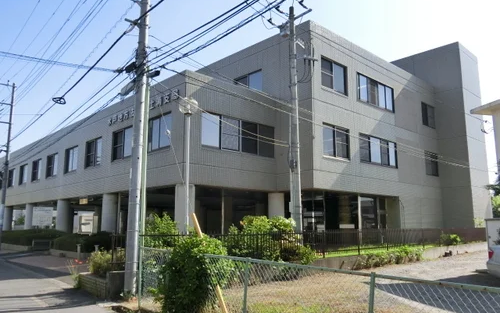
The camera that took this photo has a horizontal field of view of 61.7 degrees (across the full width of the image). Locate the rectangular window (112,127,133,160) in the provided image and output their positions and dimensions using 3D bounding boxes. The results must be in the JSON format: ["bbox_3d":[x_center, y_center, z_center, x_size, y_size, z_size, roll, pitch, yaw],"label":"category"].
[{"bbox_3d":[-7.016,-0.662,23.280,0.190,1.677,2.381,9,-13,-42],"label":"rectangular window"}]

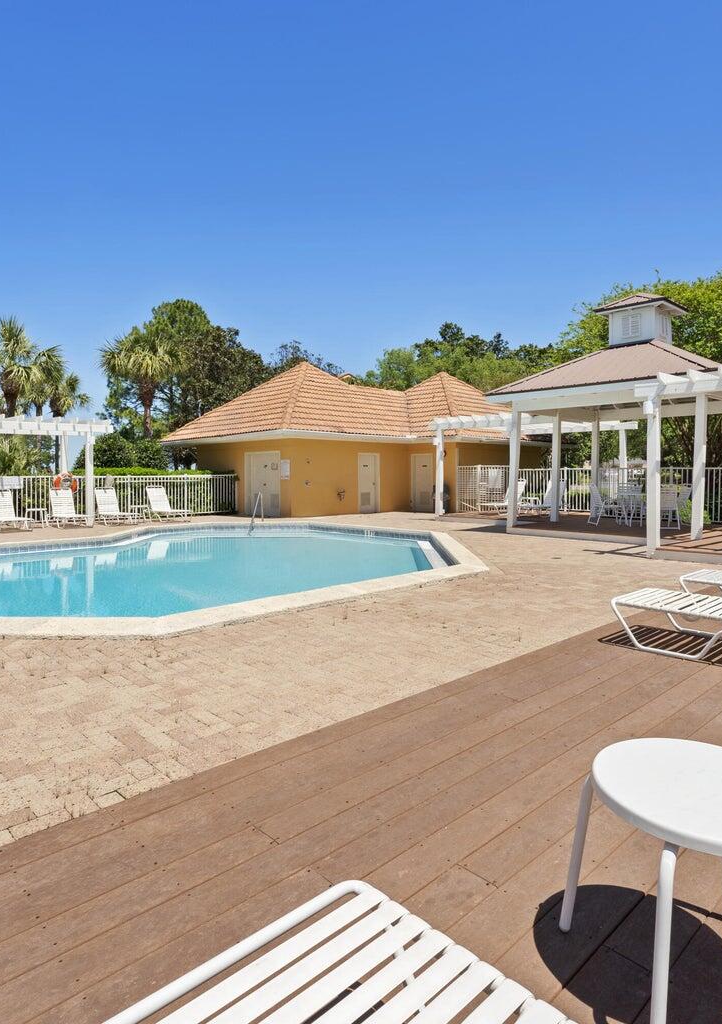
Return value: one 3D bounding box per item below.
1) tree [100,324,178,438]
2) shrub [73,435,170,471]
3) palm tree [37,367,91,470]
[{"bbox_3d":[-9.169,-4.079,25.000,3.400,7.530,3.400,-2,4,-20],"label":"tree"},{"bbox_3d":[-8.620,-1.355,21.500,3.300,2.600,2.700,-2,4,-20],"label":"shrub"},{"bbox_3d":[-15.481,-4.145,31.000,3.000,6.800,3.000,-2,5,-25],"label":"palm tree"}]

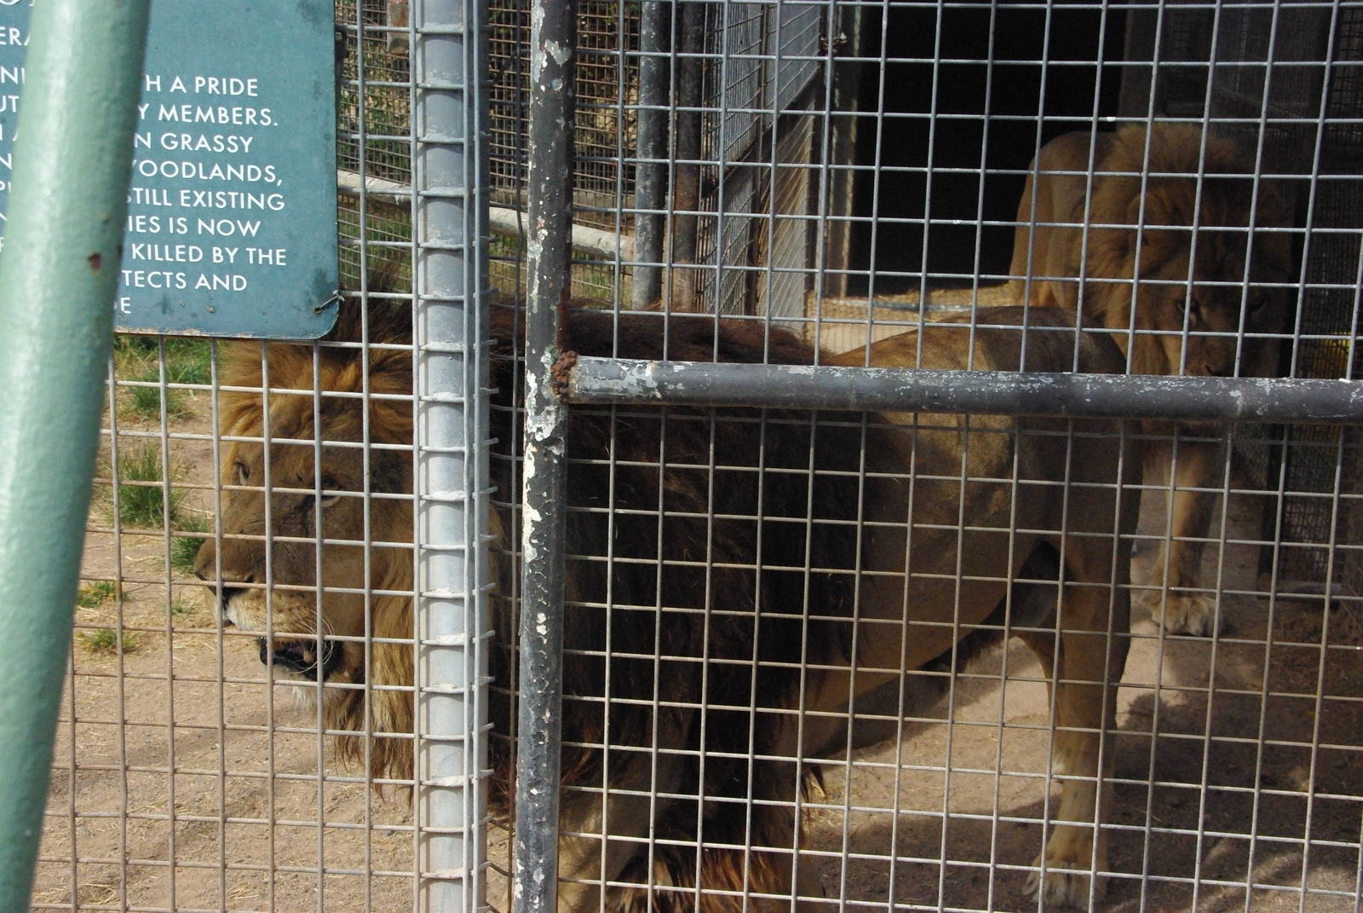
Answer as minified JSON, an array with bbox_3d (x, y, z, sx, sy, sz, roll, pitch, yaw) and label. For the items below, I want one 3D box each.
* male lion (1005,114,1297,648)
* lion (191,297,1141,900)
[{"bbox_3d":[1.159,-0.272,5.012,0.480,1.170,1.750,2,14,0],"label":"male lion"},{"bbox_3d":[0.091,0.286,2.841,1.720,1.110,0.520,-9,18,-37],"label":"lion"}]

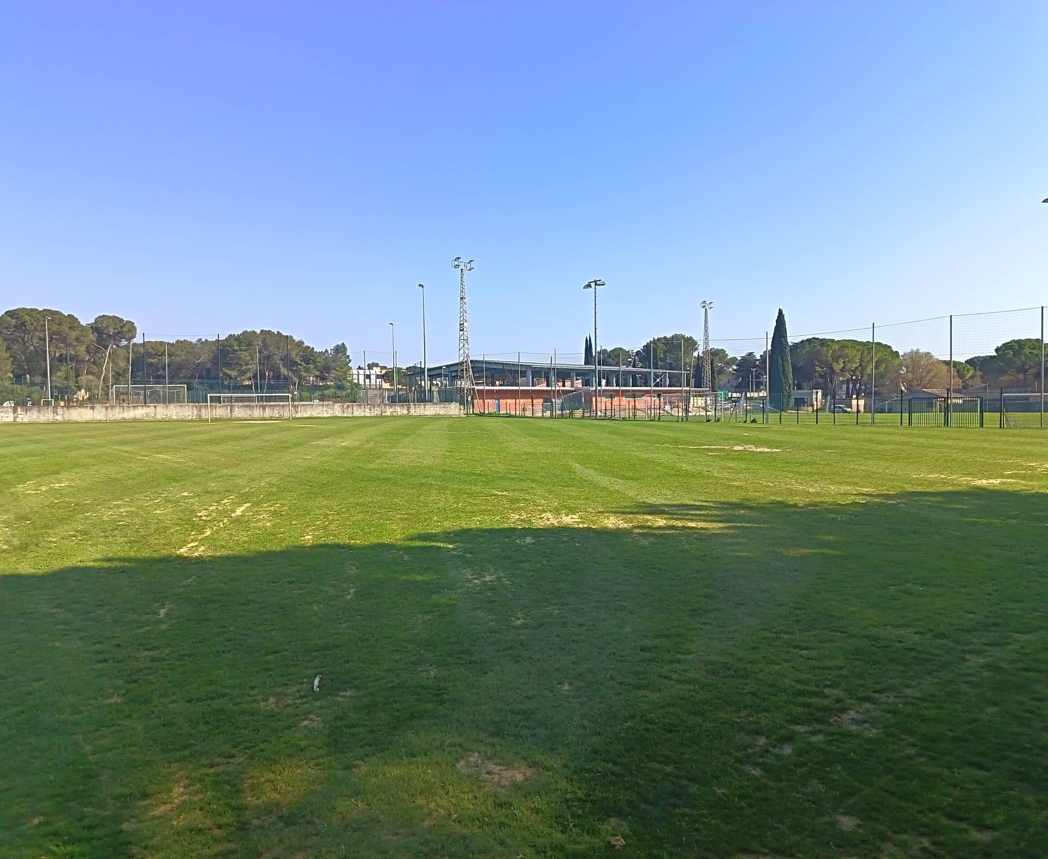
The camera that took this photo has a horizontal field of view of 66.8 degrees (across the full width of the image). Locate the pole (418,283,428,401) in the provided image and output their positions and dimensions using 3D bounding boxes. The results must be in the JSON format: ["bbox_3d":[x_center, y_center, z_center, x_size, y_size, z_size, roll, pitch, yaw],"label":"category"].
[{"bbox_3d":[-11.828,-10.223,95.000,0.800,14.400,0.350,-1,2,-21],"label":"pole"}]

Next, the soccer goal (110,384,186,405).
[{"bbox_3d":[-41.934,-3.641,88.831,7.500,2.500,2.000,-2,2,-34],"label":"soccer goal"}]

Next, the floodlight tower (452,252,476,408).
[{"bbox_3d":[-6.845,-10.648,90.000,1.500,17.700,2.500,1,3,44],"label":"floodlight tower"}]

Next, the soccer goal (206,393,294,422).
[{"bbox_3d":[-25.125,-1.952,72.800,7.500,2.520,0.200,-2,2,-34],"label":"soccer goal"}]

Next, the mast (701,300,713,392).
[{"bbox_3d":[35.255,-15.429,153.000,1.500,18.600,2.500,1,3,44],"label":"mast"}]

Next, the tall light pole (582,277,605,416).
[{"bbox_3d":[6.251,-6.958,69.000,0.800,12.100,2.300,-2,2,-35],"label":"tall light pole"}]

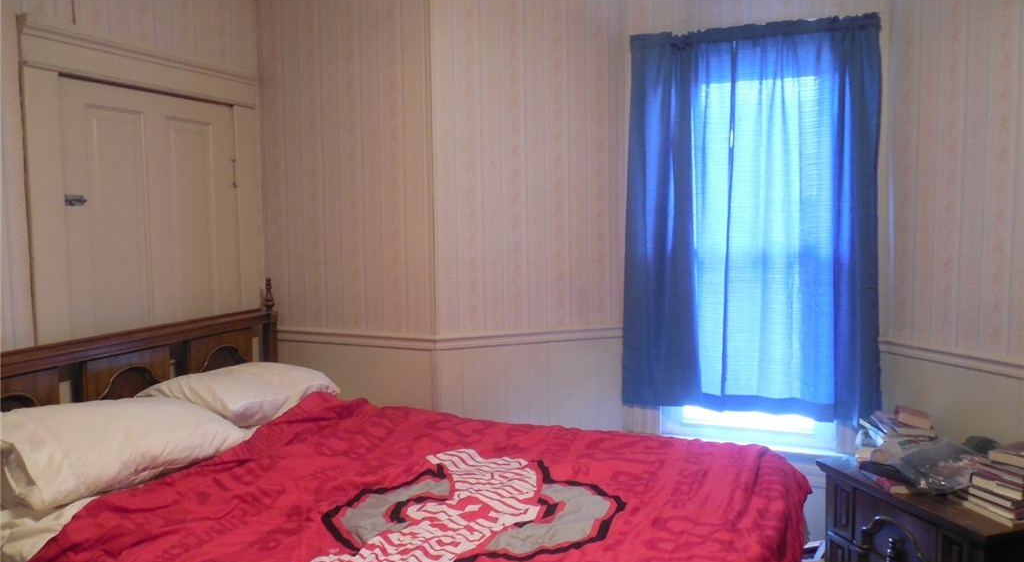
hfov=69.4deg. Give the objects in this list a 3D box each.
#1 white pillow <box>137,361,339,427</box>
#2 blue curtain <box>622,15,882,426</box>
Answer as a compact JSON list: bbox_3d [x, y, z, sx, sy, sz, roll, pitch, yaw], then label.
[{"bbox_3d":[-1.041,0.460,2.986,0.420,0.180,0.680,14,10,21],"label":"white pillow"},{"bbox_3d":[0.978,-0.239,3.090,1.045,1.632,0.100,1,5,21],"label":"blue curtain"}]

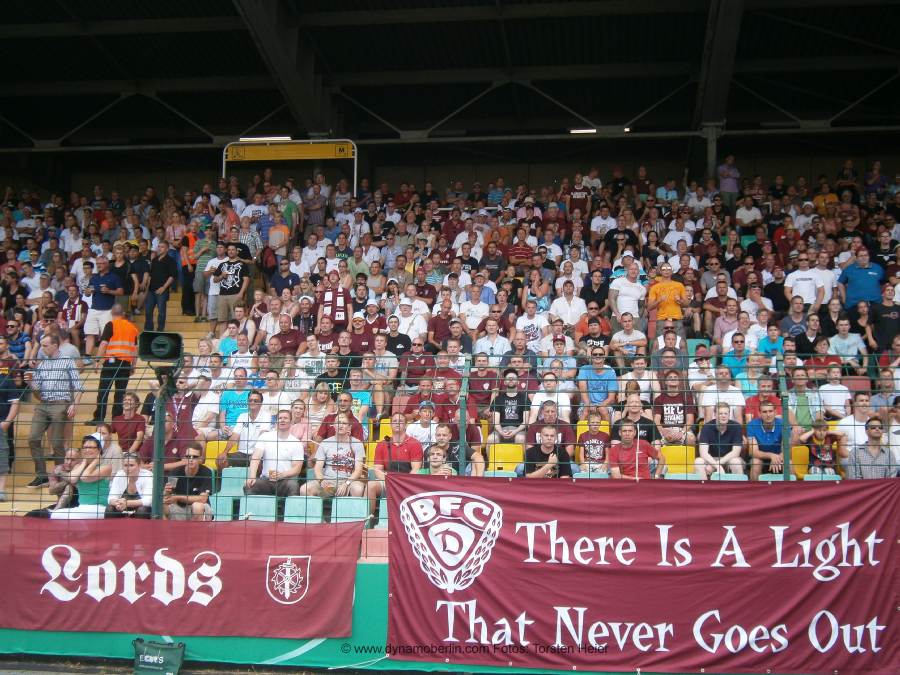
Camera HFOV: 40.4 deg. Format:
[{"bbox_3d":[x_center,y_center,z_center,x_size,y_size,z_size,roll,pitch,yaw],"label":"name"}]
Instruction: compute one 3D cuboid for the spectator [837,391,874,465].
[{"bbox_3d":[4.422,1.226,13.255,0.520,1.280,0.750,0,-5,7],"label":"spectator"}]

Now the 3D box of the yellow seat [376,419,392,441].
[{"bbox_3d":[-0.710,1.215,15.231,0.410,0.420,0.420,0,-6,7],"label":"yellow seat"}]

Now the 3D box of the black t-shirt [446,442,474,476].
[{"bbox_3d":[0.005,1.402,13.284,0.520,0.600,0.340,-1,-4,14],"label":"black t-shirt"}]

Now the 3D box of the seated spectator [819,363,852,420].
[{"bbox_3d":[4.745,0.872,15.049,0.440,1.090,0.680,-1,-6,14],"label":"seated spectator"}]

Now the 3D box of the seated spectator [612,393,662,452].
[{"bbox_3d":[2.107,1.258,13.807,0.540,1.255,0.750,0,-6,9],"label":"seated spectator"}]

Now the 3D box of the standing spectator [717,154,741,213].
[{"bbox_3d":[6.221,-3.194,27.200,0.520,1.746,0.400,0,-7,7],"label":"standing spectator"}]

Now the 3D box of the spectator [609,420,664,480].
[{"bbox_3d":[1.942,1.538,12.908,0.570,1.320,0.800,0,-4,8],"label":"spectator"}]

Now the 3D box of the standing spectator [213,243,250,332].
[{"bbox_3d":[-3.880,-0.812,21.800,0.600,1.750,0.380,0,-6,3],"label":"standing spectator"}]

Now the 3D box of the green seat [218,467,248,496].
[{"bbox_3d":[-2.431,1.650,13.505,0.420,0.420,0.420,0,-5,7],"label":"green seat"}]

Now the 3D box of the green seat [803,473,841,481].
[{"bbox_3d":[3.942,1.645,12.815,0.430,0.420,0.440,0,-4,8],"label":"green seat"}]

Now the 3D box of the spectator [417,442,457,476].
[{"bbox_3d":[-0.140,1.704,12.304,0.500,1.273,0.750,0,-7,7],"label":"spectator"}]

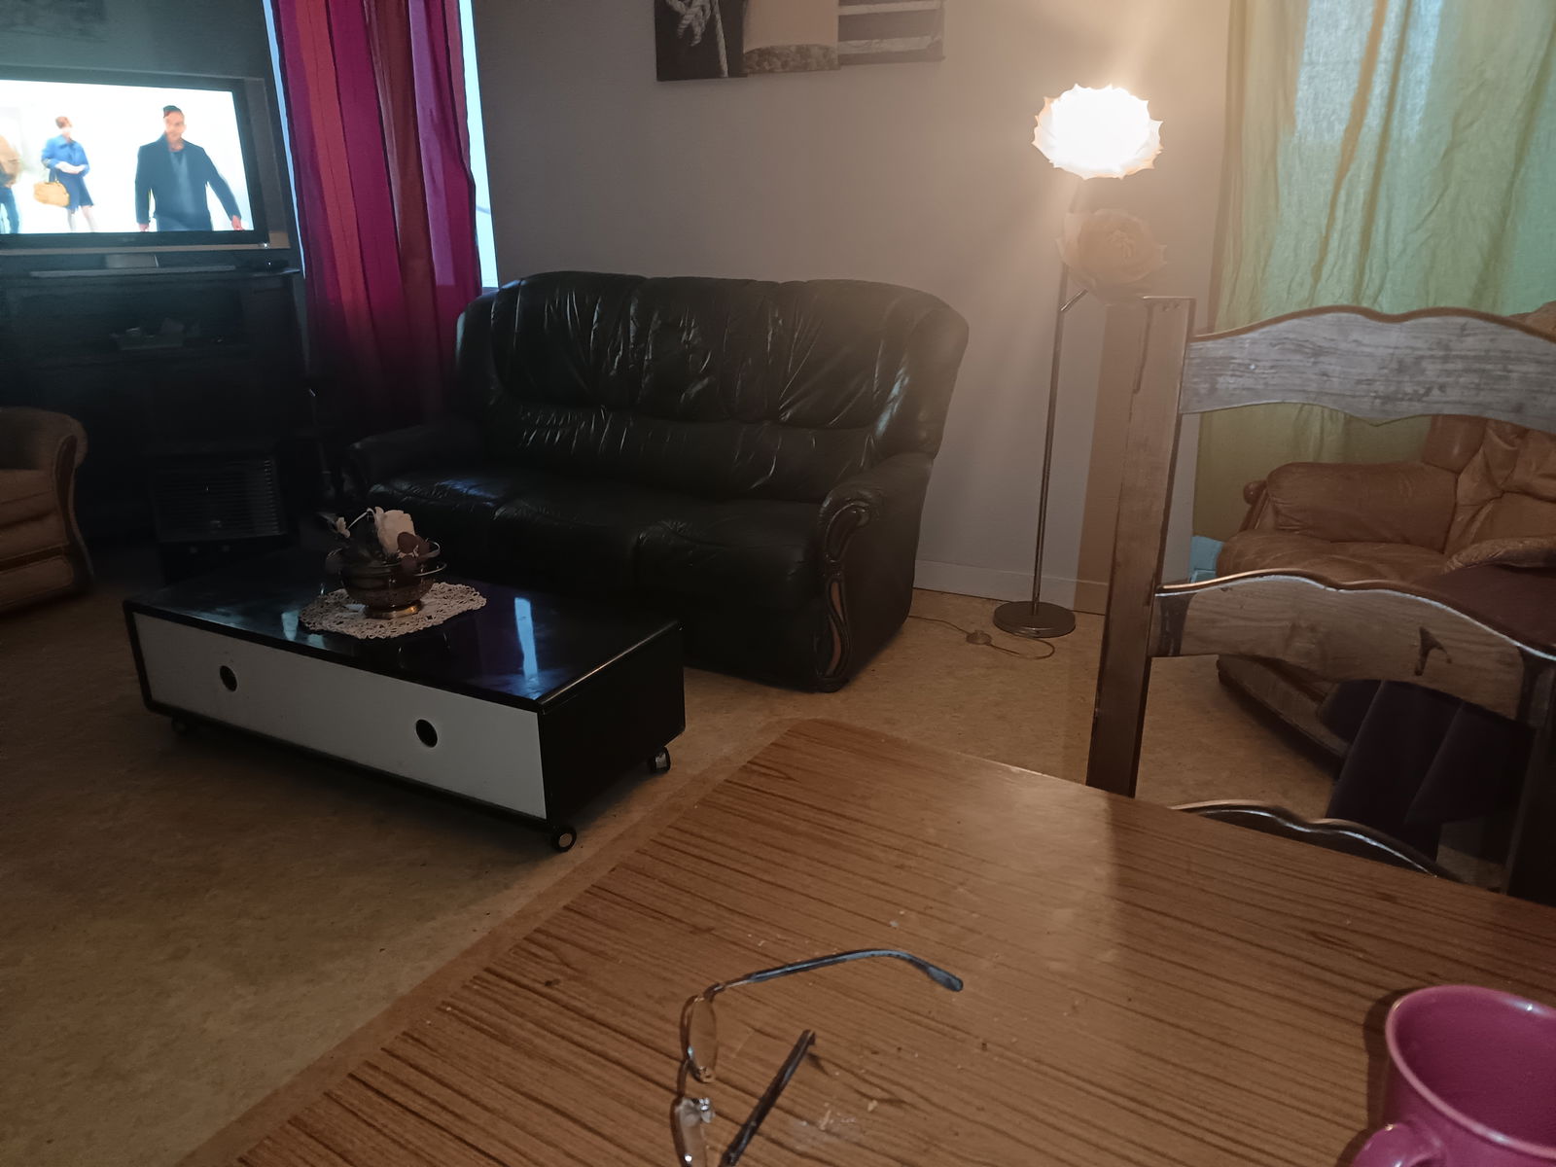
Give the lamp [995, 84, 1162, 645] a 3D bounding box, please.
[{"bbox_3d":[0.842,-0.576,3.031,0.389,1.491,0.331,7,20,21],"label":"lamp"}]

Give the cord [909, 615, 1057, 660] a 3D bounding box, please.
[{"bbox_3d":[0.590,0.141,3.203,0.492,0.029,0.155,12,22,33],"label":"cord"}]

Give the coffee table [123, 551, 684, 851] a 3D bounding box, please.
[{"bbox_3d":[-0.848,0.230,2.452,1.191,0.348,0.477,9,20,26],"label":"coffee table"}]

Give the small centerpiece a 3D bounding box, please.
[{"bbox_3d":[-0.861,-0.045,2.367,0.241,0.230,0.197,2,19,8],"label":"small centerpiece"}]

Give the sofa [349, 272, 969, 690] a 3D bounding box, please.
[{"bbox_3d":[-0.386,-0.404,3.288,1.752,1.021,0.824,7,20,21],"label":"sofa"}]

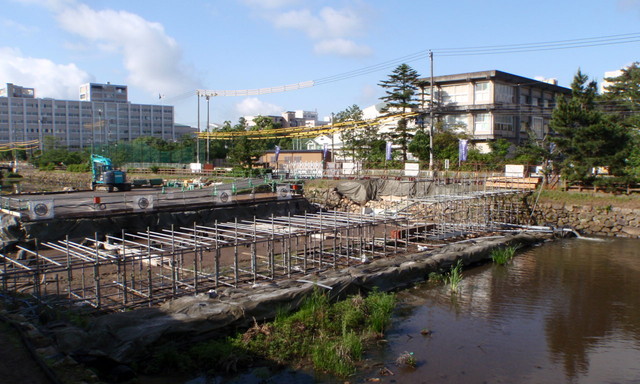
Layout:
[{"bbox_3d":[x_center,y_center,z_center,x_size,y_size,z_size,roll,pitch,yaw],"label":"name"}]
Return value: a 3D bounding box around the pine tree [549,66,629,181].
[{"bbox_3d":[24.035,-5.909,46.000,6.700,10.000,6.400,3,6,27],"label":"pine tree"}]

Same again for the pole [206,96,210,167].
[{"bbox_3d":[-13.784,-7.541,64.000,0.330,9.000,0.330,0,5,0],"label":"pole"}]

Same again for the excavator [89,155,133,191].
[{"bbox_3d":[-16.110,-1.406,40.000,1.950,2.900,3.100,-4,7,-41],"label":"excavator"}]

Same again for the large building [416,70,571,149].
[{"bbox_3d":[26.433,-9.971,76.913,12.000,11.600,28.500,5,7,43],"label":"large building"}]

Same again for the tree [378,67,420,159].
[{"bbox_3d":[8.345,-8.084,54.000,4.000,10.300,4.000,1,5,8],"label":"tree"}]

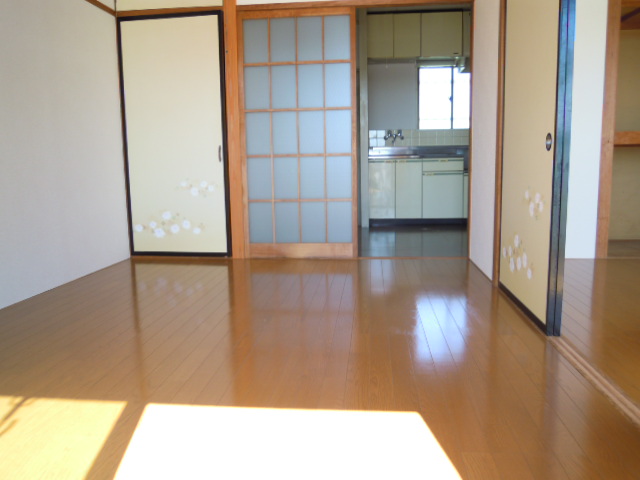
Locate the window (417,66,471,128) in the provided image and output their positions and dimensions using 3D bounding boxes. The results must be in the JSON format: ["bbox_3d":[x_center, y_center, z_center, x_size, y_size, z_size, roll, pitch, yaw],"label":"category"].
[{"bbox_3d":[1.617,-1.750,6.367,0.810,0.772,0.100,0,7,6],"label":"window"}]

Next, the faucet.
[{"bbox_3d":[0.916,-1.272,6.370,0.242,0.199,0.200,0,7,6],"label":"faucet"}]

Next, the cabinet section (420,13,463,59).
[{"bbox_3d":[1.356,-2.272,5.856,0.445,0.471,0.370,0,8,6],"label":"cabinet section"}]

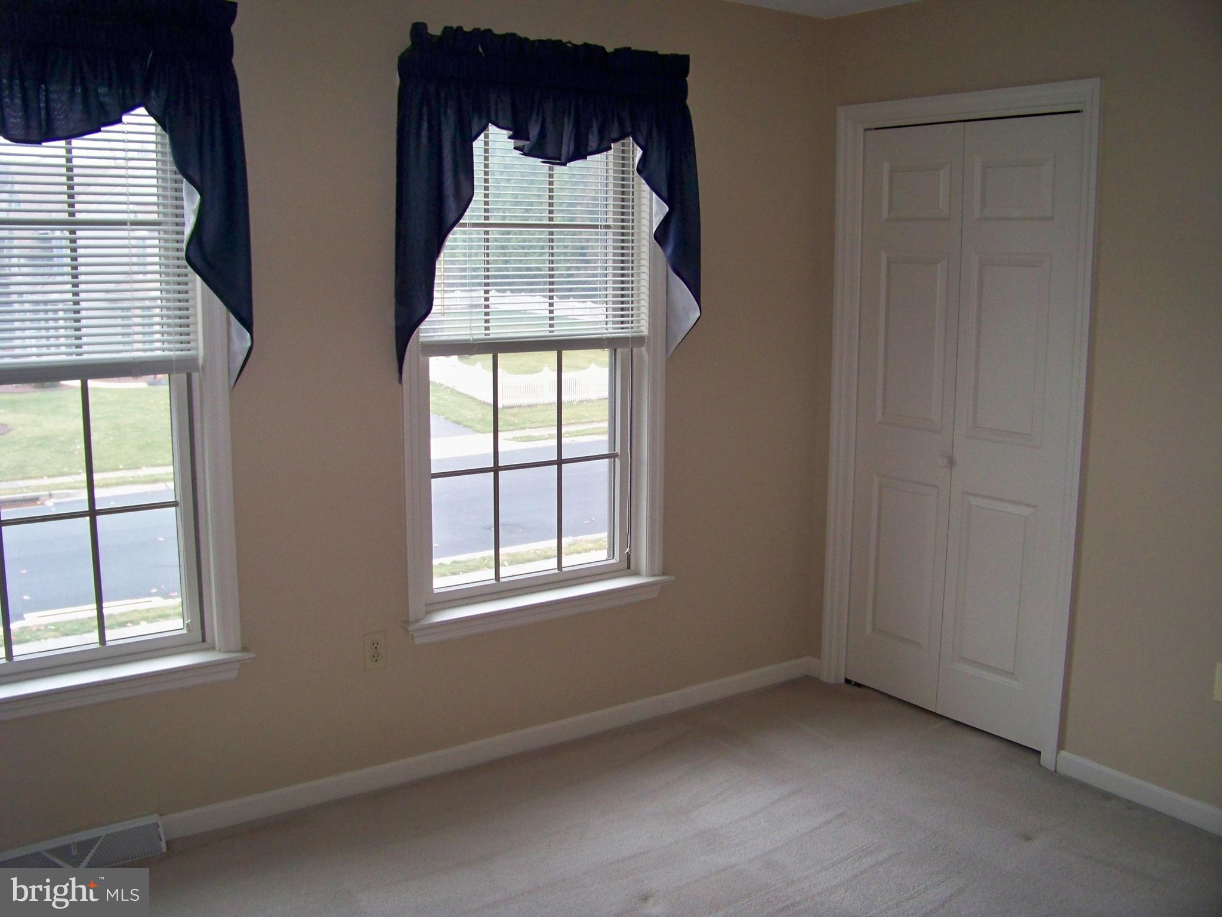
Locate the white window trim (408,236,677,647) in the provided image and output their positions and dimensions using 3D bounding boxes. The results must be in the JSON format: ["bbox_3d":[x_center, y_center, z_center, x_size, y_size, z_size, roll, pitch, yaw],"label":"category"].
[{"bbox_3d":[-0.211,-0.321,3.667,0.980,1.690,0.075,-6,11,-34],"label":"white window trim"}]

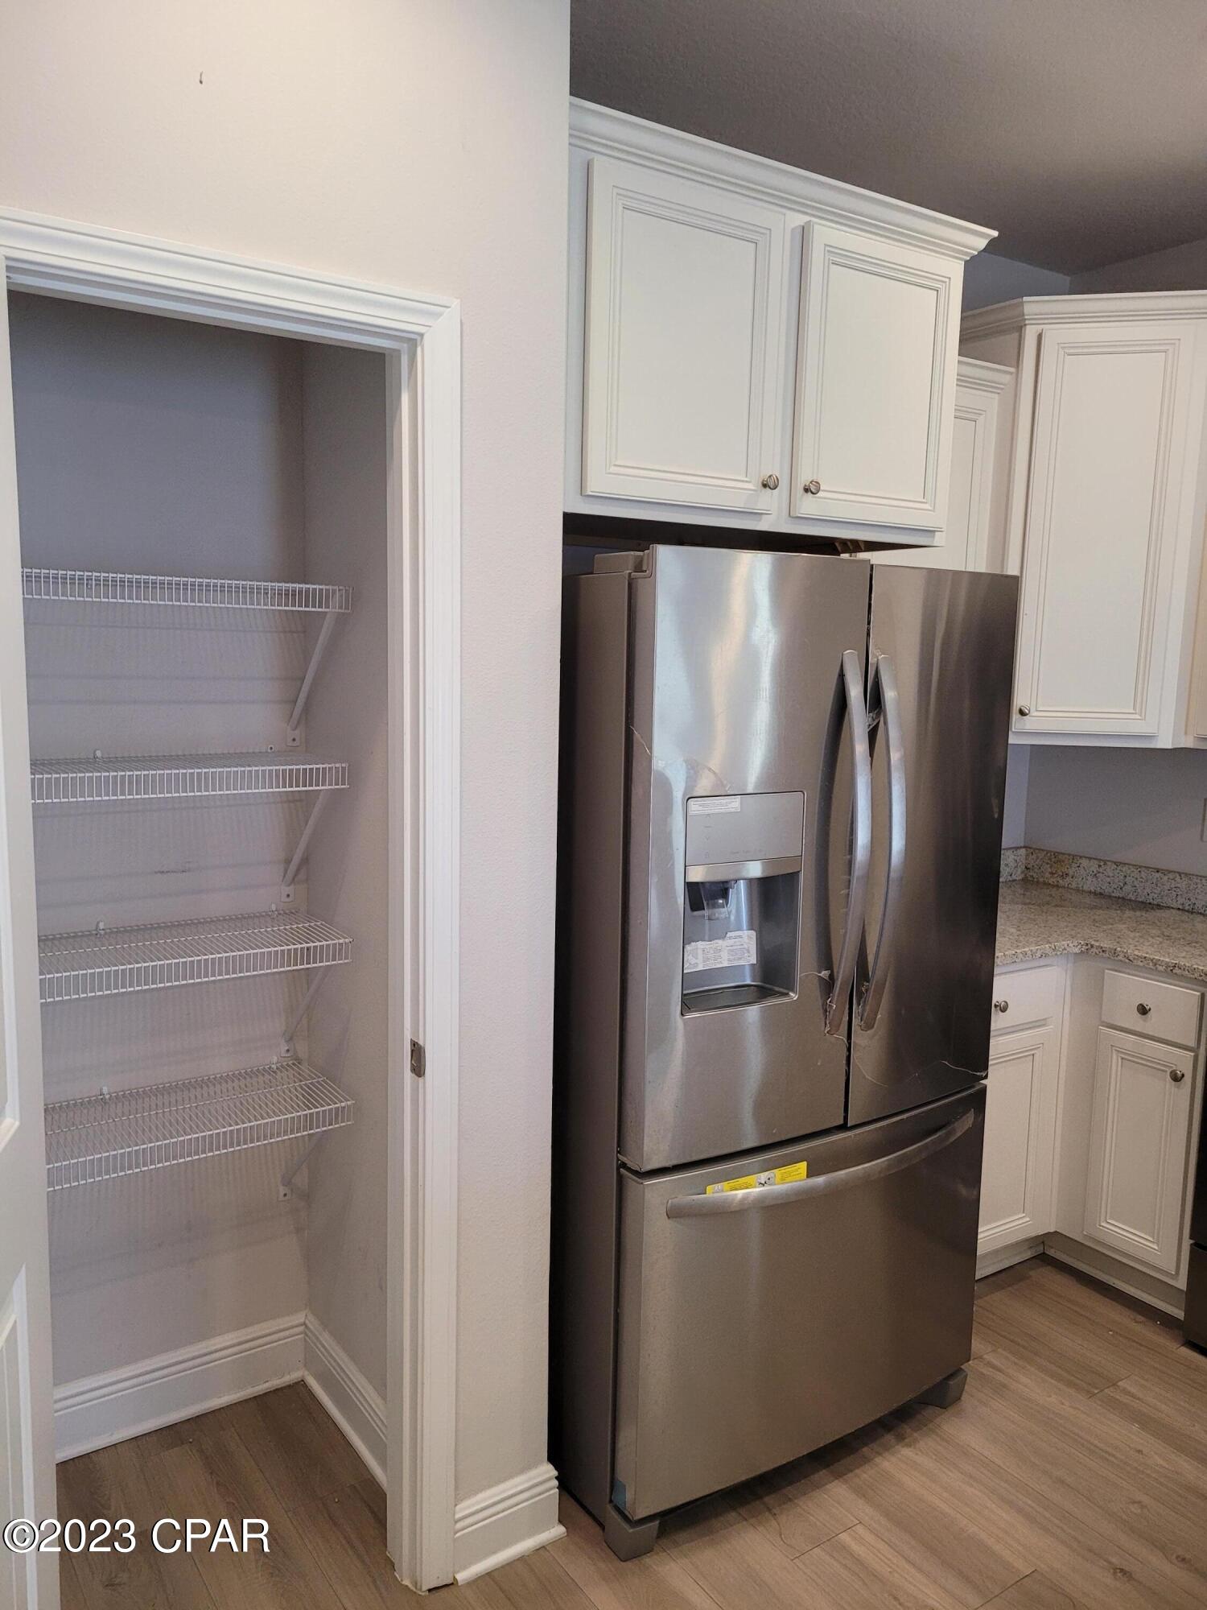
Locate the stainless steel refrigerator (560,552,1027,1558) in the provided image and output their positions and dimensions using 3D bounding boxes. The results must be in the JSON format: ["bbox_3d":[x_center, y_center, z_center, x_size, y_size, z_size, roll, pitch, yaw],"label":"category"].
[{"bbox_3d":[0.237,0.404,2.604,0.906,1.782,0.888,-4,9,-34],"label":"stainless steel refrigerator"}]

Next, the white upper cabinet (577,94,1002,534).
[{"bbox_3d":[0.200,-0.897,2.584,1.061,0.659,0.655,-4,9,-34],"label":"white upper cabinet"}]

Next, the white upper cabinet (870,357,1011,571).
[{"bbox_3d":[0.729,-0.642,3.163,0.534,0.968,0.347,-4,9,-34],"label":"white upper cabinet"}]

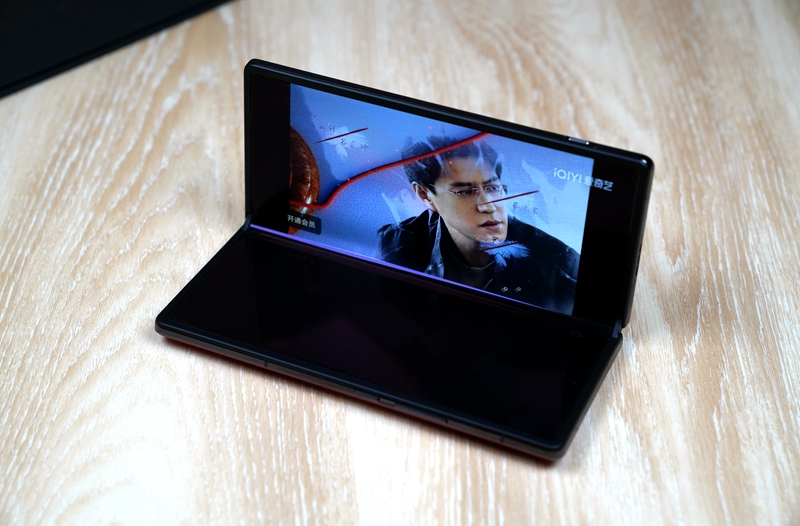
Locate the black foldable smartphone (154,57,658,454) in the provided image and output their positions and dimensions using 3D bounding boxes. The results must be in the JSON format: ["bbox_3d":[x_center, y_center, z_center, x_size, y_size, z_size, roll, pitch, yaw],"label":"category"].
[{"bbox_3d":[-0.001,-0.005,0.568,0.162,0.081,0.082,16,38,18],"label":"black foldable smartphone"}]

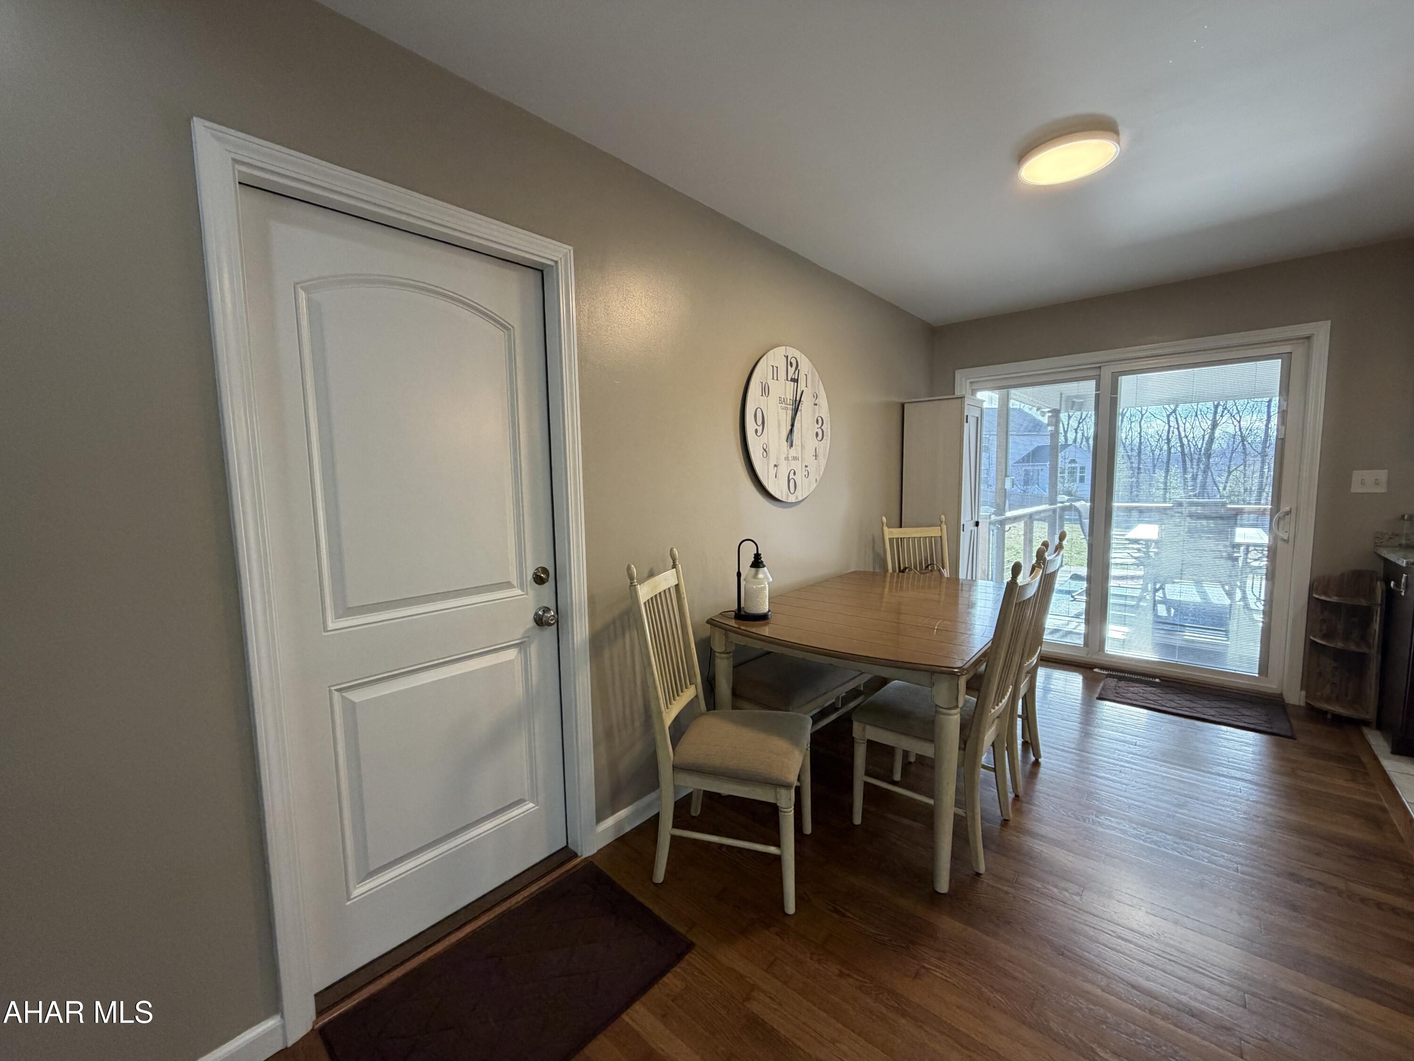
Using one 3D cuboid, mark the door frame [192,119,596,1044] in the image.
[{"bbox_3d":[-0.754,0.154,1.647,0.115,2.093,0.932,3,7,41],"label":"door frame"}]

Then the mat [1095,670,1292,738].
[{"bbox_3d":[2.746,0.974,3.262,0.820,0.012,0.530,3,7,41],"label":"mat"}]

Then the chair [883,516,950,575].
[{"bbox_3d":[1.355,0.457,3.458,0.460,1.065,0.565,-2,5,-3],"label":"chair"}]

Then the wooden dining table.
[{"bbox_3d":[0.833,0.704,2.621,1.040,0.750,1.600,3,7,39],"label":"wooden dining table"}]

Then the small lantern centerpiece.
[{"bbox_3d":[0.193,0.201,2.376,0.155,0.325,0.155,-1,5,0],"label":"small lantern centerpiece"}]

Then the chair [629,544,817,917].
[{"bbox_3d":[0.070,0.622,1.981,0.565,1.065,0.460,0,6,18],"label":"chair"}]

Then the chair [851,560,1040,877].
[{"bbox_3d":[0.888,0.589,2.138,0.565,1.065,0.460,3,7,40],"label":"chair"}]

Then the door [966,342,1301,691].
[{"bbox_3d":[2.633,-0.079,3.767,1.780,2.020,0.110,3,7,41],"label":"door"}]

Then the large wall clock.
[{"bbox_3d":[0.416,-0.519,2.863,0.037,0.768,0.768,3,7,41],"label":"large wall clock"}]

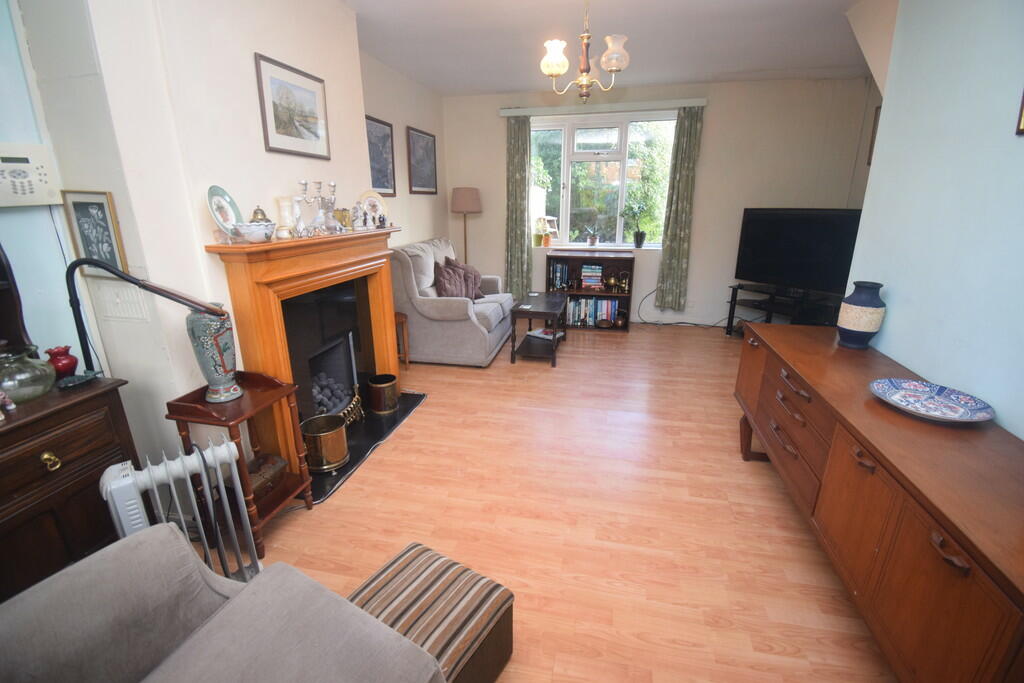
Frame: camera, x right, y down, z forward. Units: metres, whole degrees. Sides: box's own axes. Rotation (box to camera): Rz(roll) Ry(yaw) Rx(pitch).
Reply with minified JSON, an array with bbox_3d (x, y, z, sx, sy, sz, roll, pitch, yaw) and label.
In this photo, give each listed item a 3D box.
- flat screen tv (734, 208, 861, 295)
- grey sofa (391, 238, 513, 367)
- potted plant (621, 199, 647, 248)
[{"bbox_3d":[2.566,-0.823,3.804,0.084,0.675,1.103,-9,20,-27],"label":"flat screen tv"},{"bbox_3d":[-0.508,-0.452,4.209,0.960,0.985,1.190,4,19,12],"label":"grey sofa"},{"bbox_3d":[1.333,-1.299,4.720,0.274,0.513,0.245,3,18,11],"label":"potted plant"}]

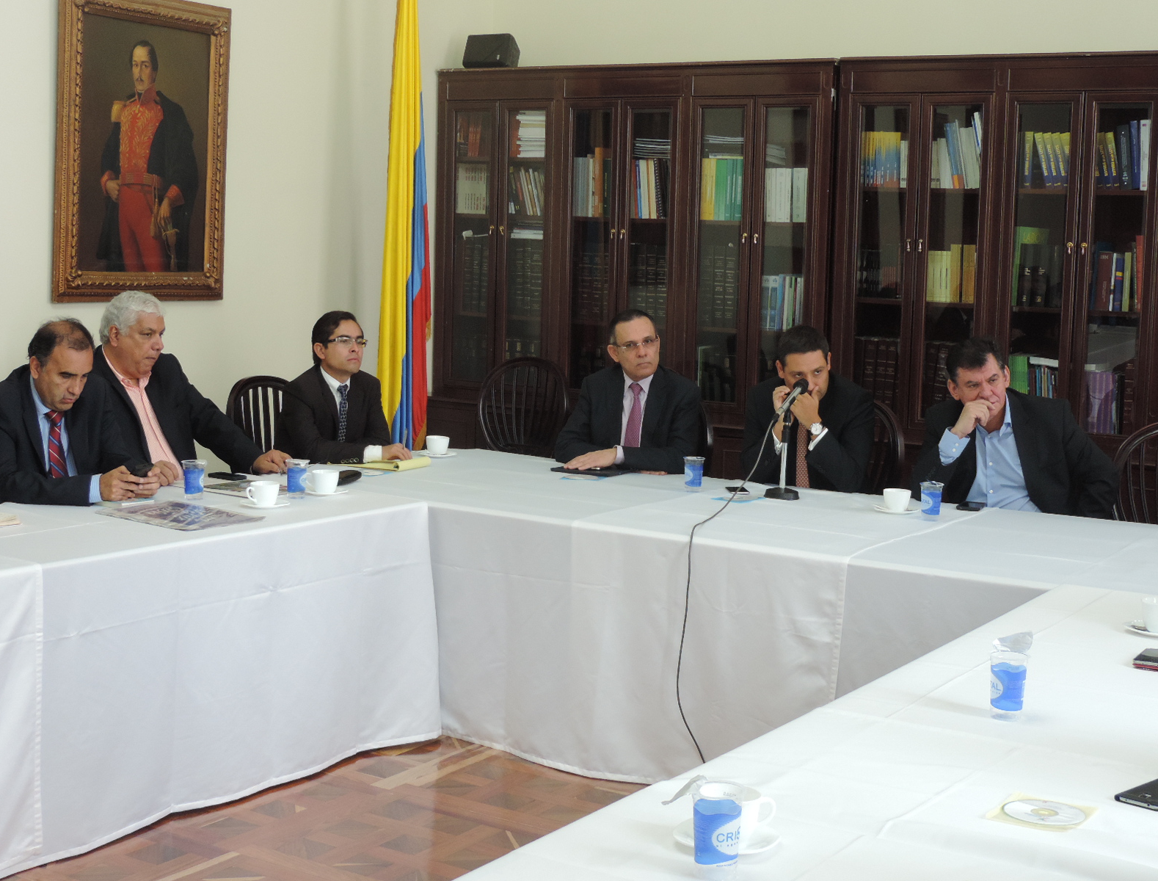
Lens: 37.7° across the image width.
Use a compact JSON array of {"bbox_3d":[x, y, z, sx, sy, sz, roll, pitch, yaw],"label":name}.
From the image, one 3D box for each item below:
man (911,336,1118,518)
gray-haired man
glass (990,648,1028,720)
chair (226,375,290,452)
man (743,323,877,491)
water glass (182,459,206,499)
[{"bbox_3d":[1.459,0.336,5.638,0.660,1.334,0.750,5,7,24],"label":"man"},{"bbox_3d":[-1.345,0.201,5.754,0.780,1.370,0.640,6,8,32],"label":"gray-haired man"},{"bbox_3d":[0.775,0.444,3.059,0.072,0.113,0.072,2,6,0],"label":"glass"},{"bbox_3d":[-1.029,0.299,6.436,0.540,1.045,0.480,6,8,32],"label":"chair"},{"bbox_3d":[0.787,0.259,6.113,0.540,1.320,0.800,5,7,28],"label":"man"},{"bbox_3d":[-1.216,0.127,5.359,0.071,0.117,0.071,2,7,0],"label":"water glass"}]

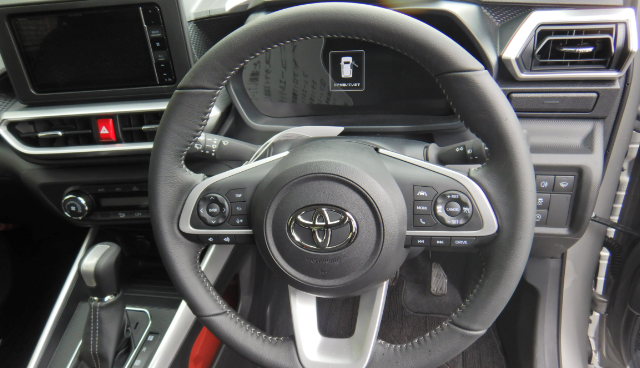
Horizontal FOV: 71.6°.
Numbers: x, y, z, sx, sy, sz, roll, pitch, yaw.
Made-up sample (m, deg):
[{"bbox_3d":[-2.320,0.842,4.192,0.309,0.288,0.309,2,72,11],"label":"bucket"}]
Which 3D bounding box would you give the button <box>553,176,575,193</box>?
[{"bbox_3d":[0.318,-0.001,0.582,0.024,0.024,0.010,0,26,13],"label":"button"}]

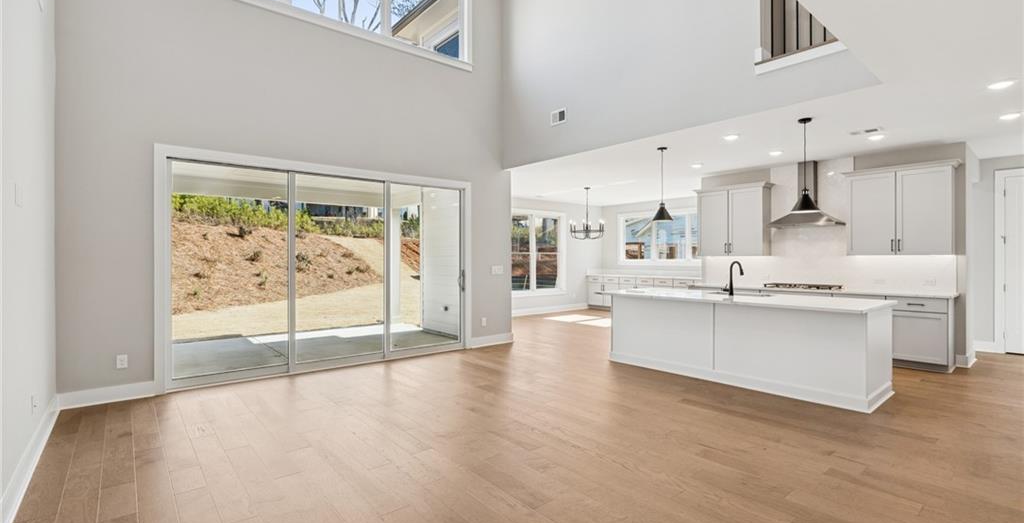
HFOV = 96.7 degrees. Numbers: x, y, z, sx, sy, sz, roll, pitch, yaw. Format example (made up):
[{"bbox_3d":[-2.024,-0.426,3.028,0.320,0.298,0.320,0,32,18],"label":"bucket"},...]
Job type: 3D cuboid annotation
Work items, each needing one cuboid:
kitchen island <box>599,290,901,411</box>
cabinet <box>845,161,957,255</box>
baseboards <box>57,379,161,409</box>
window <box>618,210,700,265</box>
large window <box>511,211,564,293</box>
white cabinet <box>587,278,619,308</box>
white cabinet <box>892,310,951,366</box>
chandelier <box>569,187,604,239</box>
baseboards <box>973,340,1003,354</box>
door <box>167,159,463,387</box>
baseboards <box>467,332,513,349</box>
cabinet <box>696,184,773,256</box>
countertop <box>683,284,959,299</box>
[{"bbox_3d":[2.650,0.896,5.503,1.170,0.915,2.930,0,0,-40],"label":"kitchen island"},{"bbox_3d":[5.191,-0.666,6.106,0.360,1.160,1.140,0,1,-40],"label":"cabinet"},{"bbox_3d":[-3.783,1.261,4.276,0.680,0.145,0.020,0,1,-40],"label":"baseboards"},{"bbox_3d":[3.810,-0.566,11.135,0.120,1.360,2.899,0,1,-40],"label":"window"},{"bbox_3d":[0.532,-0.192,10.978,2.224,2.060,0.120,0,1,-40],"label":"large window"},{"bbox_3d":[2.704,0.890,12.595,0.620,0.890,1.070,0,0,-40],"label":"white cabinet"},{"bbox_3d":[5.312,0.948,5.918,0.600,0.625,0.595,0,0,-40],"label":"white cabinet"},{"bbox_3d":[1.530,-0.976,9.250,0.710,1.070,0.710,0,0,0],"label":"chandelier"},{"bbox_3d":[7.087,1.267,6.759,0.030,0.160,0.320,0,0,-40],"label":"baseboards"},{"bbox_3d":[-2.106,0.128,5.718,3.580,2.390,0.120,0,1,-40],"label":"door"},{"bbox_3d":[-0.326,1.271,7.312,0.870,0.160,0.025,0,0,-40],"label":"baseboards"},{"bbox_3d":[3.815,-0.679,7.874,0.370,1.190,1.150,0,0,-40],"label":"cabinet"},{"bbox_3d":[4.449,0.441,6.935,0.630,0.035,3.385,0,0,-40],"label":"countertop"}]

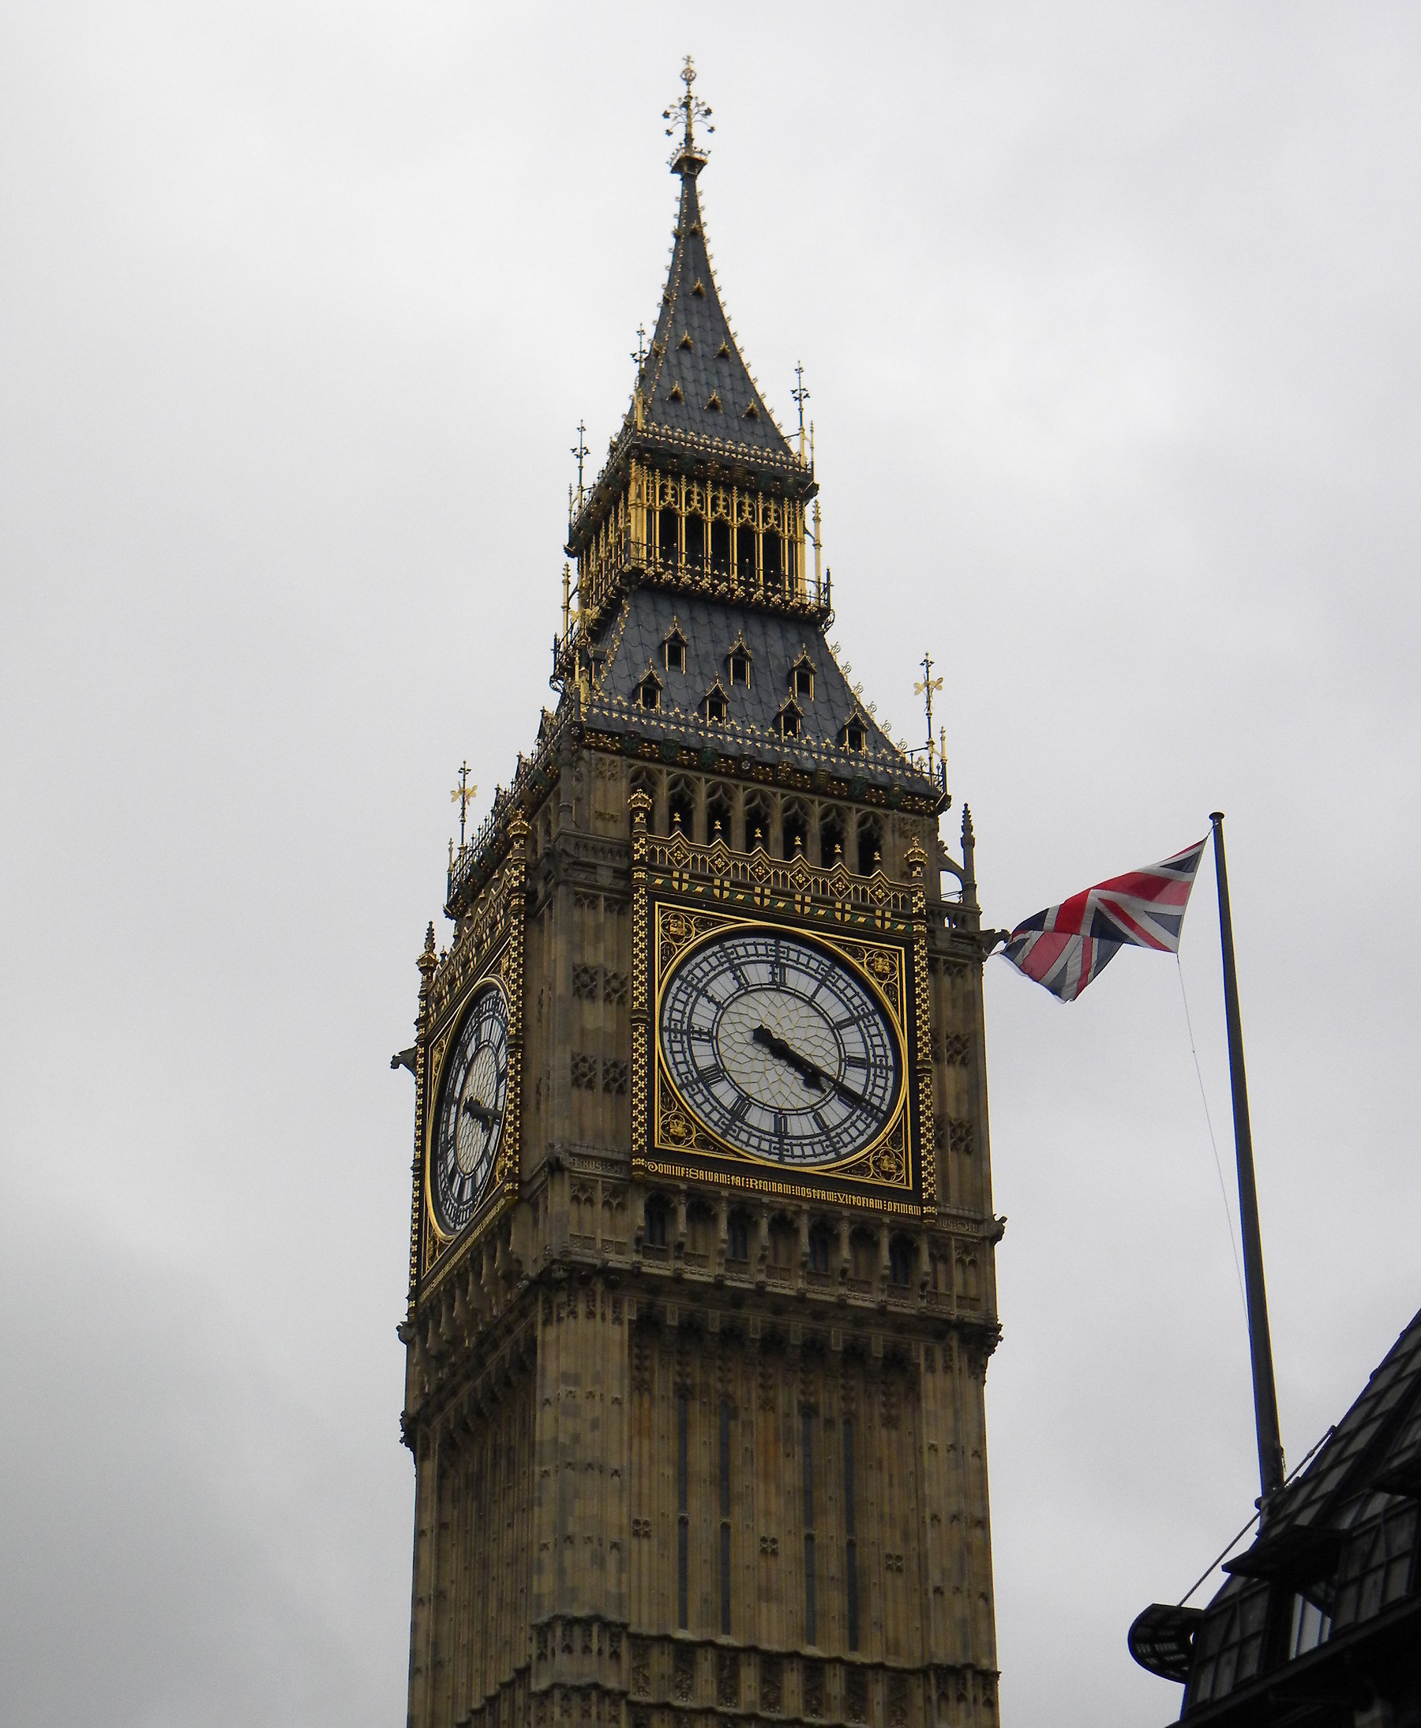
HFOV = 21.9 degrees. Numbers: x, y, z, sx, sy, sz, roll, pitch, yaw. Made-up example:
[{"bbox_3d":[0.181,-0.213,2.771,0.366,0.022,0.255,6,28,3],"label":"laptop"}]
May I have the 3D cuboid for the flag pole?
[{"bbox_3d":[7.738,4.015,53.317,0.300,11.068,0.300,11,-31,-19],"label":"flag pole"}]

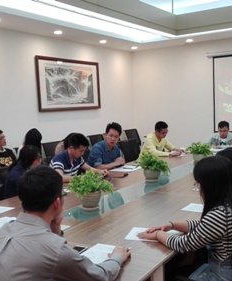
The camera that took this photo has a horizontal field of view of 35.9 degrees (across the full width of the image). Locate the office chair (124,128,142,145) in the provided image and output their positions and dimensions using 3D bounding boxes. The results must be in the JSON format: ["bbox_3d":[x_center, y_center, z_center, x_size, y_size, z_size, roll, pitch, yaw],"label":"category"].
[{"bbox_3d":[0.570,0.264,8.186,0.580,0.970,0.560,2,7,35],"label":"office chair"}]

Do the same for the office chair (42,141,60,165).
[{"bbox_3d":[-0.843,0.535,6.030,0.580,0.970,0.560,2,7,35],"label":"office chair"}]

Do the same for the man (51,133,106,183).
[{"bbox_3d":[-0.420,0.541,3.859,0.720,1.220,0.560,2,7,35],"label":"man"}]

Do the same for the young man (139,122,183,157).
[{"bbox_3d":[0.742,0.333,5.943,0.780,1.290,0.540,3,8,41],"label":"young man"}]

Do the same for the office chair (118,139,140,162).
[{"bbox_3d":[0.440,0.502,5.352,0.580,0.930,0.540,2,7,35],"label":"office chair"}]

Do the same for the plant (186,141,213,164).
[{"bbox_3d":[1.119,0.176,4.832,0.350,0.310,0.350,2,7,35],"label":"plant"}]

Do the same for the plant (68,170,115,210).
[{"bbox_3d":[-0.206,0.415,2.956,0.360,0.310,0.360,-2,6,0],"label":"plant"}]

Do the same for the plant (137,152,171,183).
[{"bbox_3d":[0.359,0.265,3.539,0.310,0.280,0.310,-2,6,0],"label":"plant"}]

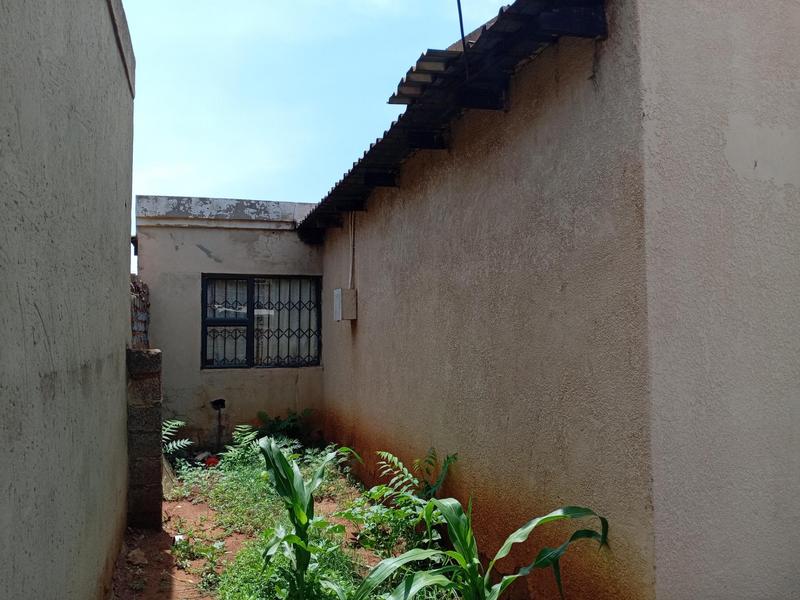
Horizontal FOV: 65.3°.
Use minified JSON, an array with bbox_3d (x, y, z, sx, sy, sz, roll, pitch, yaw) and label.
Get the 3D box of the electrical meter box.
[{"bbox_3d":[-0.586,0.052,6.694,0.158,0.330,0.325,0,-3,-18],"label":"electrical meter box"}]

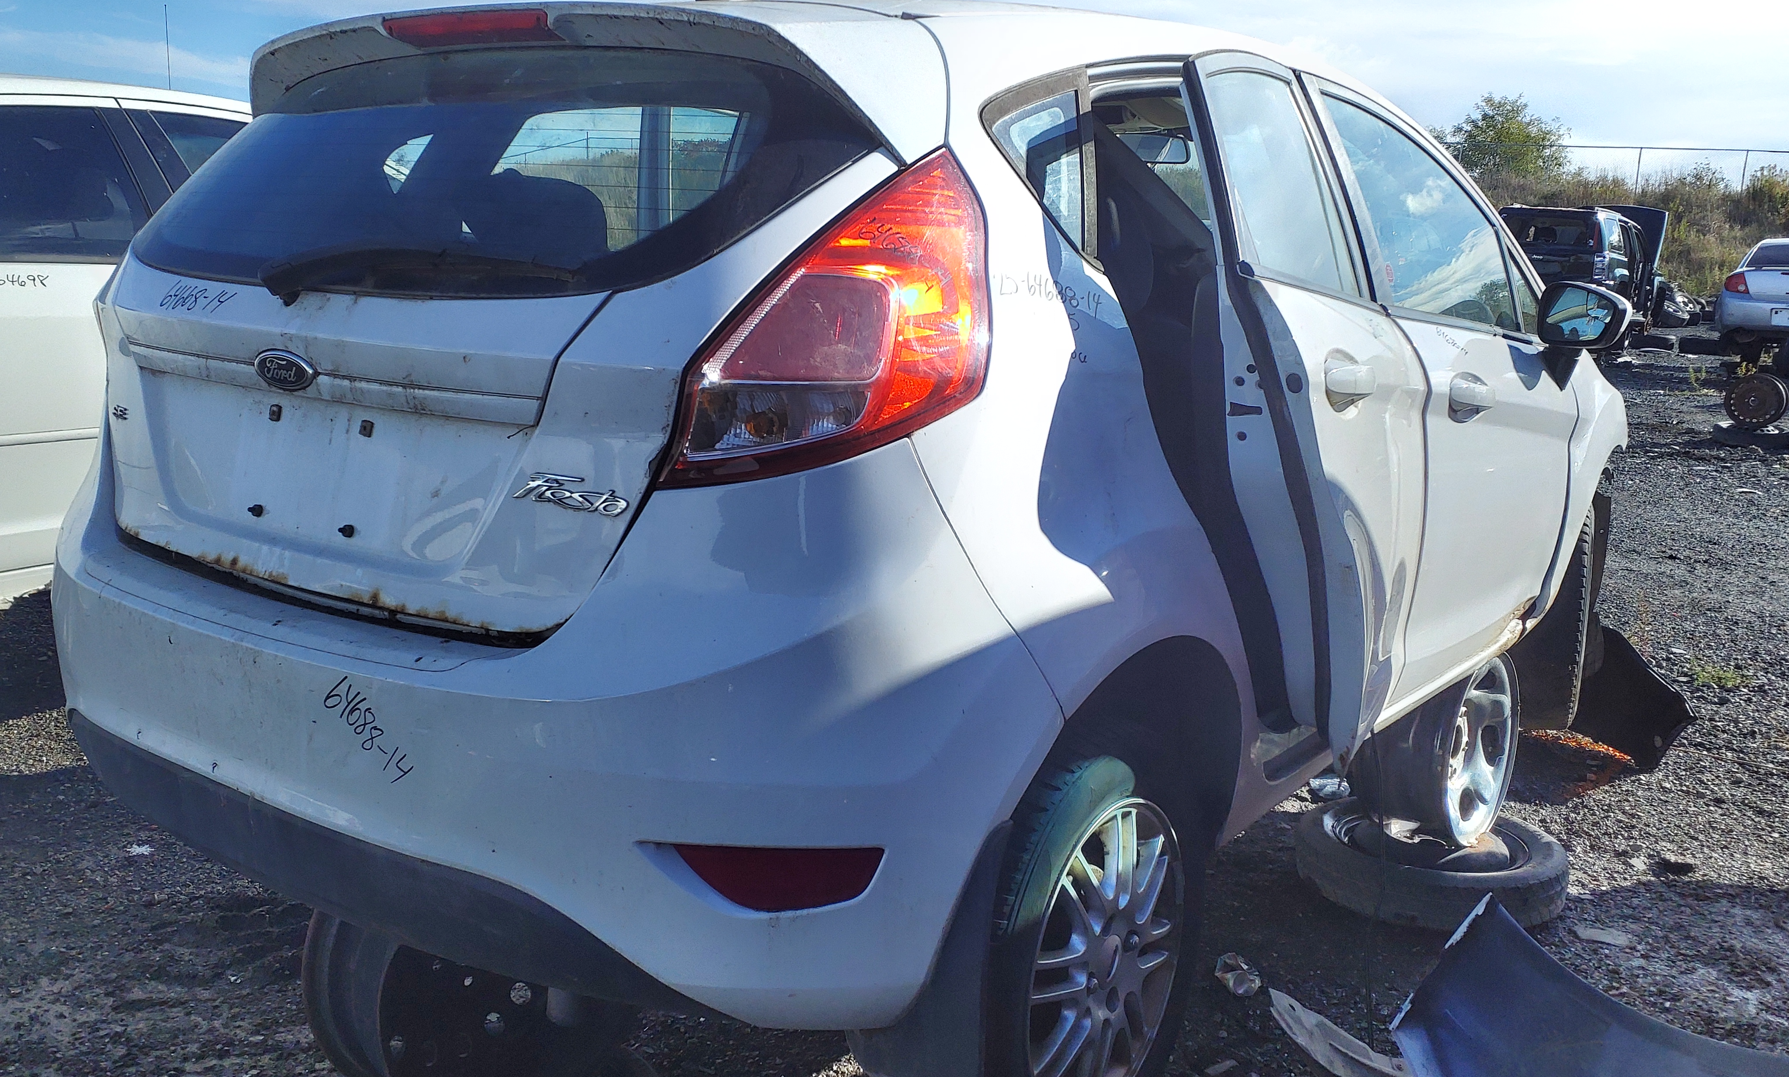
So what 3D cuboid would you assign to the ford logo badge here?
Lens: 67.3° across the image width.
[{"bbox_3d":[-0.686,-0.190,1.521,0.118,0.047,0.014,10,14,36],"label":"ford logo badge"}]

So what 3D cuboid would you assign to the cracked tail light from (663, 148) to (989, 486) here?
[{"bbox_3d":[-0.045,-0.220,1.296,0.260,0.345,0.330,6,13,22],"label":"cracked tail light"}]

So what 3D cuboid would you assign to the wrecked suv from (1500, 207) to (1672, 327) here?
[{"bbox_3d":[10.880,-4.330,21.580,1.820,1.700,4.400,11,16,38],"label":"wrecked suv"}]

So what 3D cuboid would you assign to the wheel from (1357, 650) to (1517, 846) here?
[{"bbox_3d":[1.235,0.460,3.044,0.200,0.420,0.420,12,16,41],"label":"wheel"}]

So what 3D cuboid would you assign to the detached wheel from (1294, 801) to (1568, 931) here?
[{"bbox_3d":[1.227,0.738,3.114,0.600,0.150,0.600,1,10,0],"label":"detached wheel"}]

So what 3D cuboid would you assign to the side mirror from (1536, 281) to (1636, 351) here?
[{"bbox_3d":[1.518,-0.483,2.953,0.210,0.155,0.125,12,16,41],"label":"side mirror"}]

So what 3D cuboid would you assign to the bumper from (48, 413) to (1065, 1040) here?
[{"bbox_3d":[-0.614,0.132,1.698,1.690,0.670,0.460,10,14,36],"label":"bumper"}]

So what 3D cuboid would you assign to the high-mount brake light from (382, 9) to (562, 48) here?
[{"bbox_3d":[-0.512,-0.627,1.654,0.325,0.045,0.060,10,14,36],"label":"high-mount brake light"}]

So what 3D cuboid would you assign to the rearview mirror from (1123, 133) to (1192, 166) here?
[{"bbox_3d":[0.595,-0.903,3.119,0.045,0.068,0.240,-7,14,-35],"label":"rearview mirror"}]

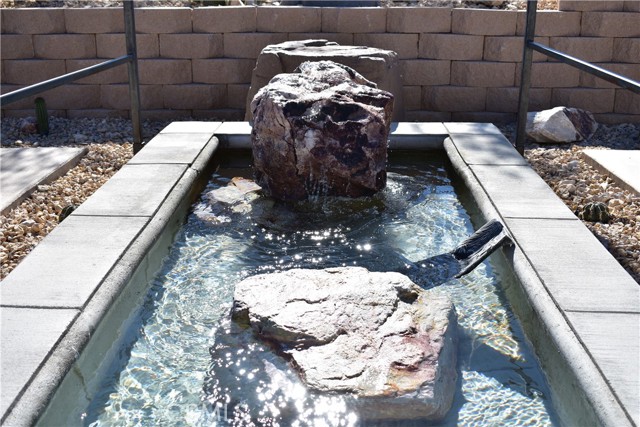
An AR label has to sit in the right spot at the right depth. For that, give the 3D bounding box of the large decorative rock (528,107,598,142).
[{"bbox_3d":[1.474,-0.528,4.231,0.427,0.204,0.281,1,20,2],"label":"large decorative rock"}]

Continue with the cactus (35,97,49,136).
[{"bbox_3d":[-1.716,-0.591,4.281,0.068,0.242,0.068,1,20,2],"label":"cactus"}]

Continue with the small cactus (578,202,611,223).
[{"bbox_3d":[1.155,0.000,2.895,0.115,0.083,0.115,1,20,2],"label":"small cactus"}]

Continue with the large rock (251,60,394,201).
[{"bbox_3d":[0.011,-0.438,3.727,0.737,0.718,0.563,1,20,2],"label":"large rock"}]

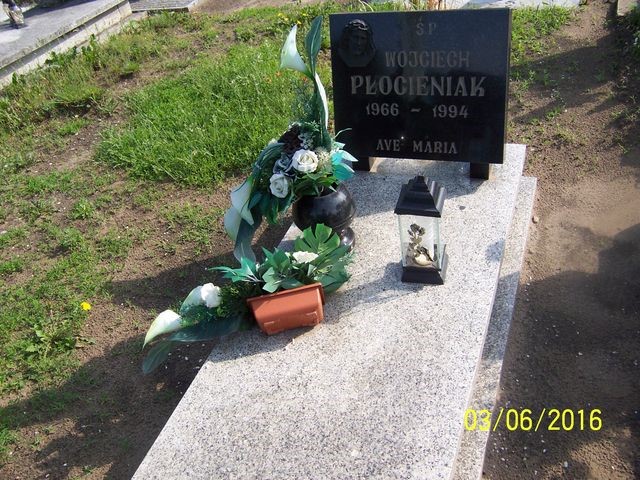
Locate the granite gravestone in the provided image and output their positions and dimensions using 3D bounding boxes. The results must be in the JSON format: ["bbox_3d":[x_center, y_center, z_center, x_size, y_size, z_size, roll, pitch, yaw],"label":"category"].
[{"bbox_3d":[0.334,-0.521,2.107,0.600,0.505,0.040,6,27,22],"label":"granite gravestone"}]

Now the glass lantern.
[{"bbox_3d":[0.293,-0.041,1.739,0.125,0.330,0.125,3,40,19],"label":"glass lantern"}]

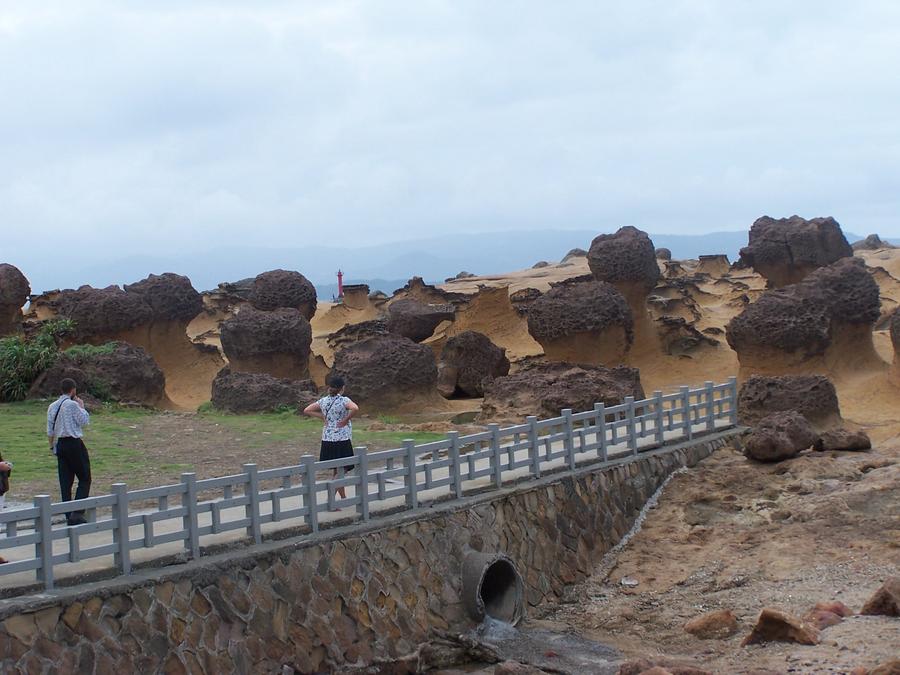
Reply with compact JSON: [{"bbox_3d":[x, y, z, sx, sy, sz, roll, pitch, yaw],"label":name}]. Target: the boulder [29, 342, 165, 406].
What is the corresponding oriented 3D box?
[{"bbox_3d":[-8.973,0.939,49.500,3.383,1.592,2.368,-3,1,-10],"label":"boulder"}]

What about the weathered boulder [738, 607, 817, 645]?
[{"bbox_3d":[4.055,3.569,24.000,0.940,0.450,0.620,-3,1,0],"label":"weathered boulder"}]

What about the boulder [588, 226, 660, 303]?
[{"bbox_3d":[4.251,-1.778,47.500,1.720,1.800,1.750,-3,1,0],"label":"boulder"}]

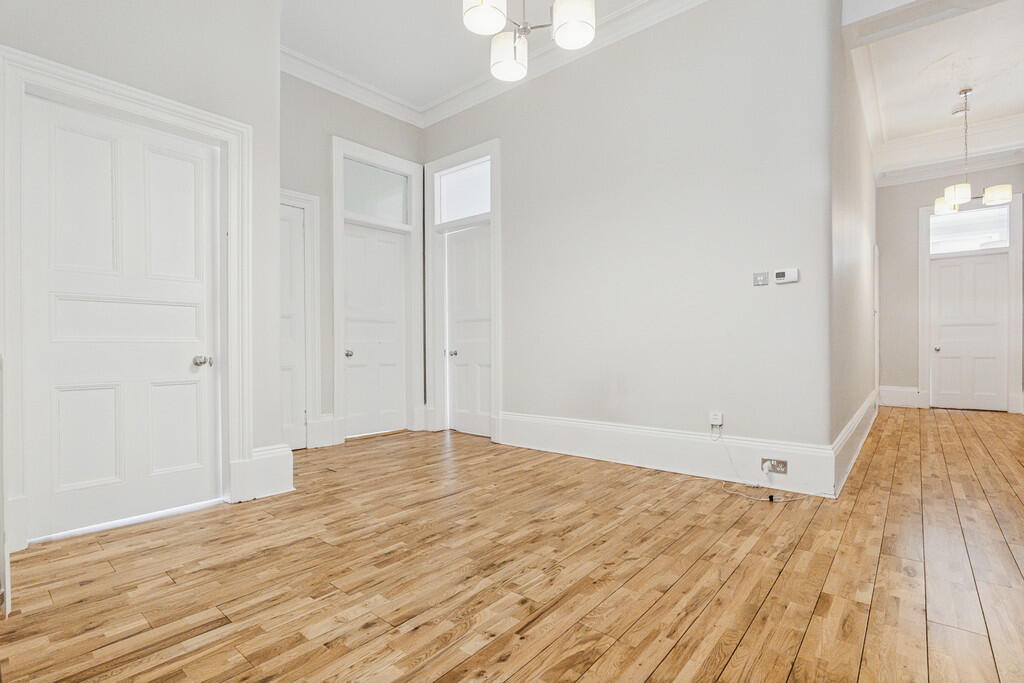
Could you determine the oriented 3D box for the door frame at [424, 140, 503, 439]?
[{"bbox_3d":[-0.490,-0.495,4.802,1.080,2.970,0.140,0,0,37],"label":"door frame"}]

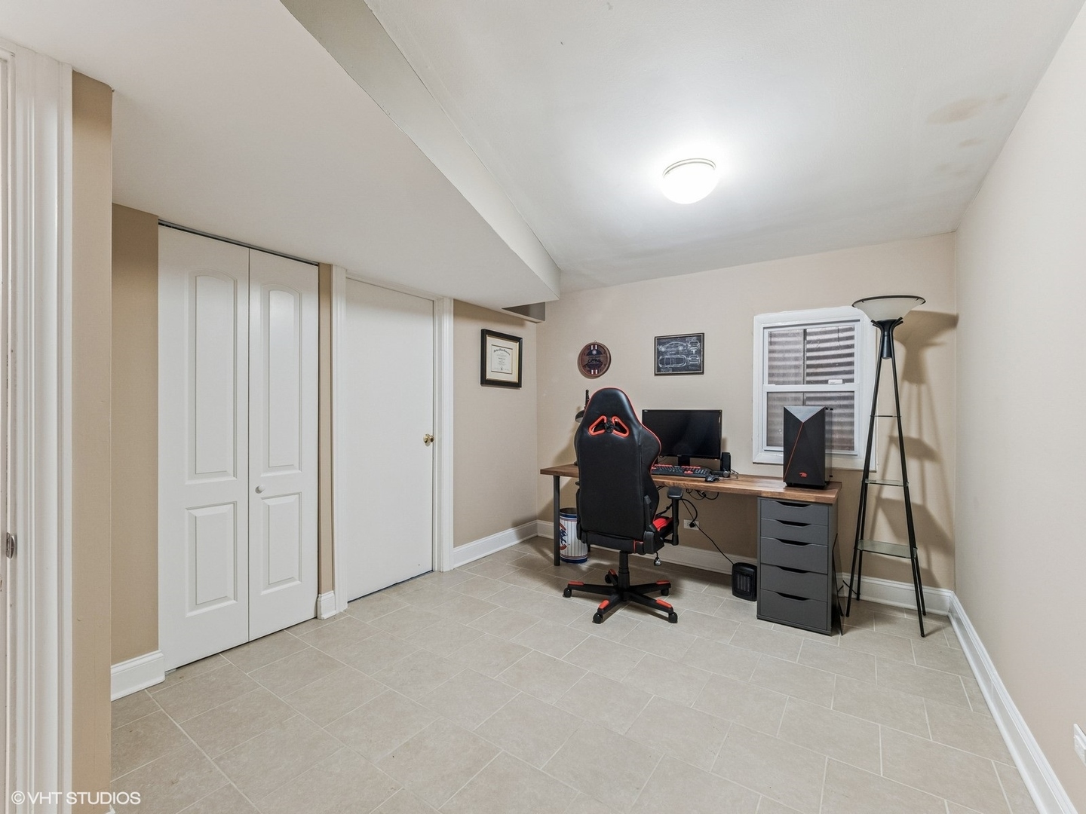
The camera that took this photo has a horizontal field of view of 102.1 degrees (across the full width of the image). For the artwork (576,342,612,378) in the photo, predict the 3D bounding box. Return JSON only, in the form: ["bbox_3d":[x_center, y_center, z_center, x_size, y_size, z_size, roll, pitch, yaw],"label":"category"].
[{"bbox_3d":[0.456,-0.404,3.819,0.305,0.305,0.040,0,0,34],"label":"artwork"}]

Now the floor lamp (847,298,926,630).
[{"bbox_3d":[1.982,0.304,2.537,0.360,1.810,0.360,0,0,35],"label":"floor lamp"}]

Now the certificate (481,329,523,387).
[{"bbox_3d":[-0.346,-0.402,3.777,0.030,0.455,0.530,0,0,36],"label":"certificate"}]

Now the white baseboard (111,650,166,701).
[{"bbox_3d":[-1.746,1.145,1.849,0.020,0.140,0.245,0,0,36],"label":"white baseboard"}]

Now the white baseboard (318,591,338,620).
[{"bbox_3d":[-1.246,1.146,2.555,0.030,0.140,0.095,0,0,36],"label":"white baseboard"}]

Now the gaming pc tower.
[{"bbox_3d":[1.617,0.238,2.670,0.205,0.470,0.430,0,0,37],"label":"gaming pc tower"}]

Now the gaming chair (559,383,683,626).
[{"bbox_3d":[0.505,0.557,2.697,0.690,1.310,0.700,0,0,29],"label":"gaming chair"}]

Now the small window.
[{"bbox_3d":[1.782,-0.118,2.921,0.690,1.045,0.080,0,0,34],"label":"small window"}]

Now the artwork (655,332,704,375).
[{"bbox_3d":[1.059,-0.402,3.416,0.382,0.305,0.020,0,0,34],"label":"artwork"}]

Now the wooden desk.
[{"bbox_3d":[0.936,0.844,3.074,1.880,0.738,0.650,0,0,36],"label":"wooden desk"}]

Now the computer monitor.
[{"bbox_3d":[0.962,0.248,3.073,0.550,0.455,0.180,0,0,35],"label":"computer monitor"}]

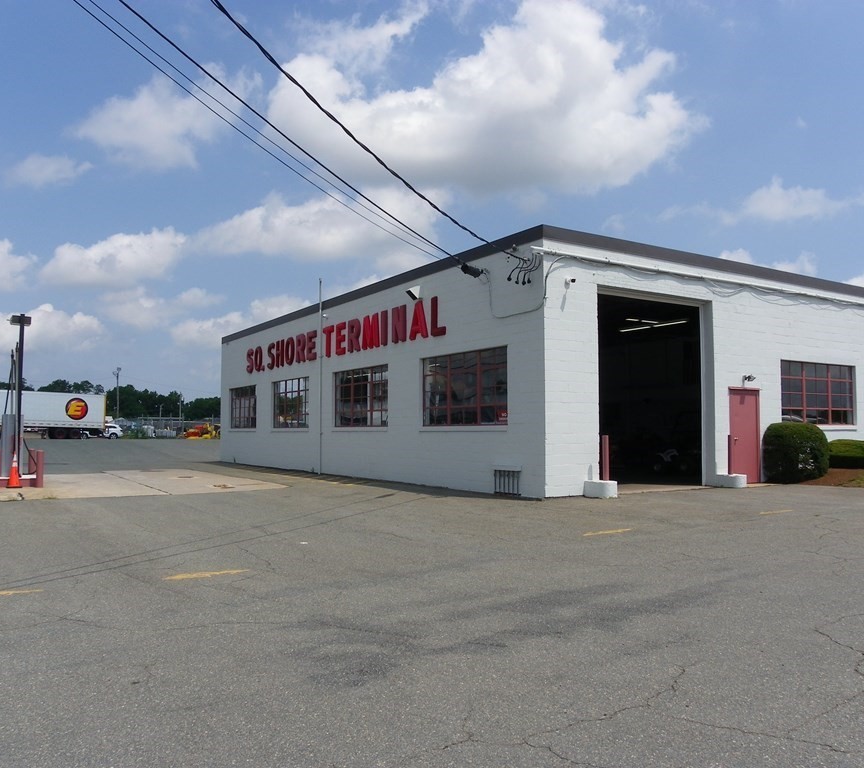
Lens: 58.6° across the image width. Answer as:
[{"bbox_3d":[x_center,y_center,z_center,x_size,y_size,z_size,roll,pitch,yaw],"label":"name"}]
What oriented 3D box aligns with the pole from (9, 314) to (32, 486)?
[{"bbox_3d":[-9.250,0.350,17.235,0.450,3.787,0.520,2,-4,-32],"label":"pole"}]

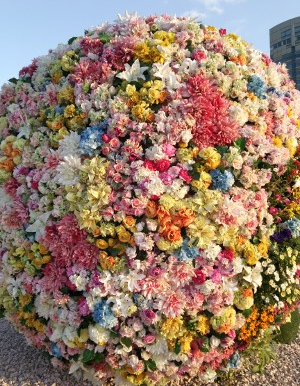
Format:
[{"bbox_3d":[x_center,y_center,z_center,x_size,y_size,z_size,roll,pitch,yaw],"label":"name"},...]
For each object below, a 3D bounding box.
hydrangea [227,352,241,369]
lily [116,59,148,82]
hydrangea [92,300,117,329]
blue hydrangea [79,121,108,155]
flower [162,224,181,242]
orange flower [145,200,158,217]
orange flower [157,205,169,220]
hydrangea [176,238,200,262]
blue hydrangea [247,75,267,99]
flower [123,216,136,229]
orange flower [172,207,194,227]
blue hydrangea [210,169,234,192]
[{"bbox_3d":[0.529,1.062,2.051,0.100,0.100,0.115,0,-45,-32],"label":"hydrangea"},{"bbox_3d":[-0.090,-0.631,1.666,0.165,0.125,0.085,-1,-27,6],"label":"lily"},{"bbox_3d":[-0.228,0.610,1.624,0.120,0.140,0.110,-1,23,11],"label":"hydrangea"},{"bbox_3d":[-0.273,-0.268,1.560,0.140,0.165,0.125,-1,-14,12],"label":"blue hydrangea"},{"bbox_3d":[0.099,0.181,1.487,0.083,0.083,0.062,0,5,-3],"label":"flower"},{"bbox_3d":[0.007,0.071,1.479,0.070,0.082,0.060,-1,0,0],"label":"orange flower"},{"bbox_3d":[0.057,0.089,1.480,0.066,0.070,0.055,-1,1,-2],"label":"orange flower"},{"bbox_3d":[0.175,0.264,1.513,0.122,0.112,0.099,0,8,-6],"label":"hydrangea"},{"bbox_3d":[0.588,-0.582,1.785,0.110,0.132,0.103,0,-28,-27],"label":"blue hydrangea"},{"bbox_3d":[-0.094,0.136,1.486,0.064,0.064,0.048,-1,3,5],"label":"flower"},{"bbox_3d":[0.154,0.113,1.487,0.101,0.092,0.072,0,2,-6],"label":"orange flower"},{"bbox_3d":[0.344,-0.059,1.533,0.114,0.104,0.093,0,-5,-14],"label":"blue hydrangea"}]

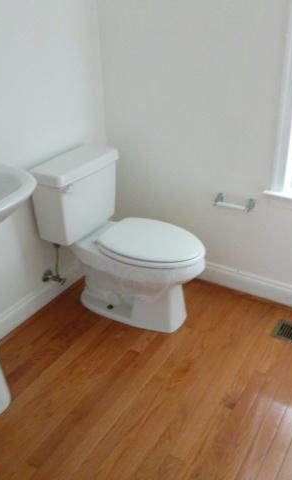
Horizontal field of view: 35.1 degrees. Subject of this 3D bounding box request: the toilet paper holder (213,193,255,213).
[{"bbox_3d":[0.411,-0.174,2.169,0.185,0.050,0.072,15,32,28],"label":"toilet paper holder"}]

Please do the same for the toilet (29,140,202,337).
[{"bbox_3d":[-0.079,0.022,2.109,0.727,0.730,0.430,15,32,28],"label":"toilet"}]

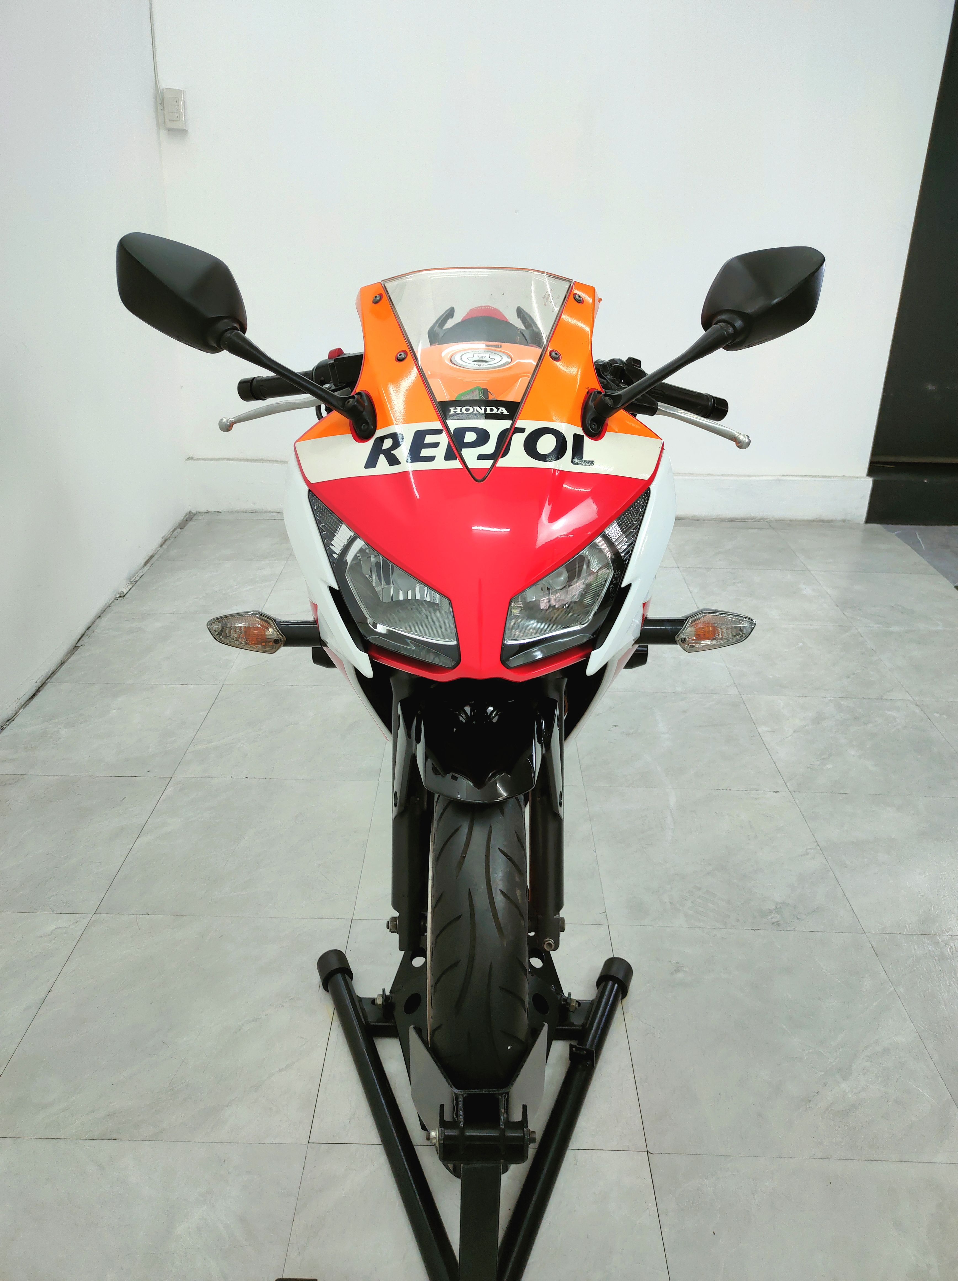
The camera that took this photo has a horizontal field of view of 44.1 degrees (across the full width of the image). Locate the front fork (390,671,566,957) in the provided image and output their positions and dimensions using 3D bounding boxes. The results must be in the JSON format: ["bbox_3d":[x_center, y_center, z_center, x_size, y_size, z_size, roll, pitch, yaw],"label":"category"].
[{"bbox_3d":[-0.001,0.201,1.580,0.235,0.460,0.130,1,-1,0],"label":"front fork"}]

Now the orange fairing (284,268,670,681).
[{"bbox_3d":[-0.001,-0.207,1.445,0.430,0.450,0.410,1,21,0],"label":"orange fairing"}]

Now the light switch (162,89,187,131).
[{"bbox_3d":[-1.030,-1.795,4.000,0.073,0.120,0.030,-1,22,-6],"label":"light switch"}]

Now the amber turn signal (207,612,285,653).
[{"bbox_3d":[-0.287,-0.011,1.455,0.095,0.046,0.058,1,21,0],"label":"amber turn signal"}]

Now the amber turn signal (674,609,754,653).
[{"bbox_3d":[0.290,-0.011,1.455,0.095,0.046,0.058,1,21,0],"label":"amber turn signal"}]

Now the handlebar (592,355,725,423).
[{"bbox_3d":[0.239,-0.345,1.620,0.195,0.075,0.100,5,20,-14],"label":"handlebar"}]

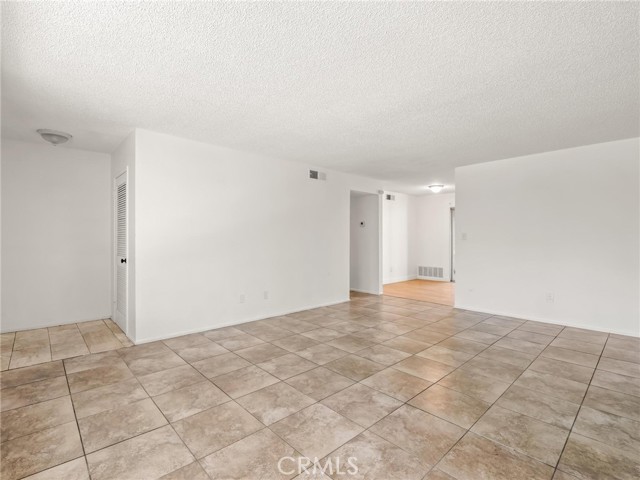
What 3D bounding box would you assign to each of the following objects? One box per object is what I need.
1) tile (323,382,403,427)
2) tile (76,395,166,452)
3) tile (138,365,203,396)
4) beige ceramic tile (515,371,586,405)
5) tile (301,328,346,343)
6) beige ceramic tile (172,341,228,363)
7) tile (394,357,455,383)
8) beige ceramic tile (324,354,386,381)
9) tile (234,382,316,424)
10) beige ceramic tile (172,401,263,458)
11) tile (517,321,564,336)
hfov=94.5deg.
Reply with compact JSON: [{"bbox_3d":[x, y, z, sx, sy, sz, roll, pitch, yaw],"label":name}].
[{"bbox_3d":[0.314,1.225,2.233,0.450,0.015,0.450,0,0,-43],"label":"tile"},{"bbox_3d":[-1.304,1.209,1.958,0.446,0.012,0.446,0,0,-43],"label":"tile"},{"bbox_3d":[-1.304,1.227,2.610,0.450,0.015,0.450,0,0,-43],"label":"tile"},{"bbox_3d":[1.854,1.167,2.342,0.437,0.012,0.437,0,0,-42],"label":"beige ceramic tile"},{"bbox_3d":[0.050,1.198,3.744,0.440,0.012,0.440,0,0,-43],"label":"tile"},{"bbox_3d":[-1.295,1.231,3.268,0.450,0.015,0.450,0,0,-43],"label":"beige ceramic tile"},{"bbox_3d":[0.943,1.170,2.693,0.437,0.012,0.437,0,0,-42],"label":"tile"},{"bbox_3d":[0.323,1.171,2.723,0.437,0.012,0.437,0,0,-42],"label":"beige ceramic tile"},{"bbox_3d":[-0.329,1.193,2.207,0.440,0.012,0.440,0,0,-43],"label":"tile"},{"bbox_3d":[-0.637,1.167,1.851,0.437,0.012,0.437,0,0,-42],"label":"beige ceramic tile"},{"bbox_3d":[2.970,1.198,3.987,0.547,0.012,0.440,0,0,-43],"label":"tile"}]

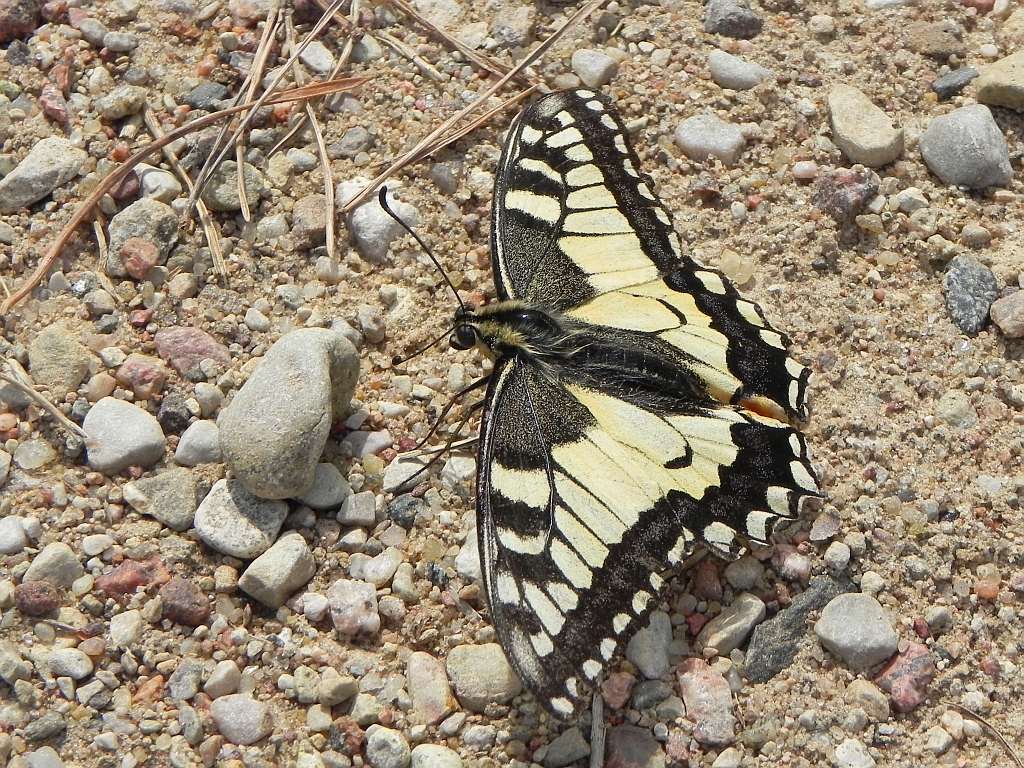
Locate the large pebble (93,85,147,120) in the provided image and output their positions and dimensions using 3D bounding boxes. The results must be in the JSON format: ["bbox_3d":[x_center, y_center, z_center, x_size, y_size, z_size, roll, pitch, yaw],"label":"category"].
[{"bbox_3d":[-0.044,-0.032,0.318,0.006,0.003,0.004,-12,51,-10],"label":"large pebble"}]

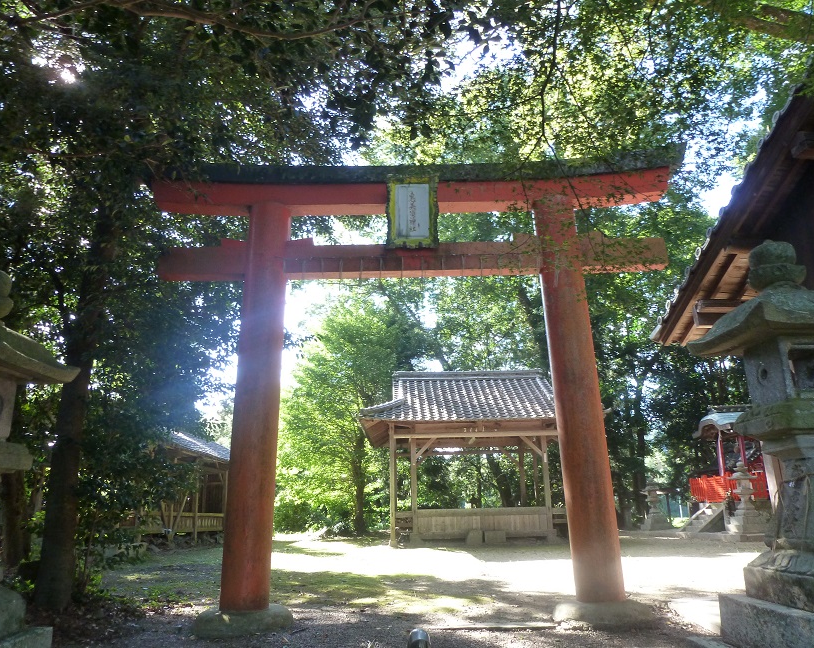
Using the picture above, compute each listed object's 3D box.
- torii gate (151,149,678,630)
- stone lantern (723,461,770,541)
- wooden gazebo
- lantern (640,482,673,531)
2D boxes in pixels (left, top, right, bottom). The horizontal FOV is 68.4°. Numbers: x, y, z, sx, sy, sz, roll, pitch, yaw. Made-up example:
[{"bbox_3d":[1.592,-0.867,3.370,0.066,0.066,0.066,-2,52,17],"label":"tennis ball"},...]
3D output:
[{"bbox_3d":[0.111,0.512,6.701,6.600,5.150,0.800,-1,-17,0],"label":"torii gate"},{"bbox_3d":[9.325,4.830,16.456,0.780,2.001,0.780,-1,-17,0],"label":"stone lantern"},{"bbox_3d":[2.170,4.091,19.228,6.825,5.320,6.840,-1,-17,0],"label":"wooden gazebo"},{"bbox_3d":[9.885,7.224,23.877,0.820,1.830,0.820,-1,-17,0],"label":"lantern"}]

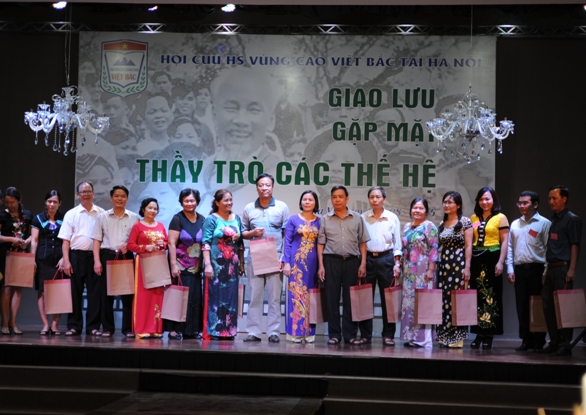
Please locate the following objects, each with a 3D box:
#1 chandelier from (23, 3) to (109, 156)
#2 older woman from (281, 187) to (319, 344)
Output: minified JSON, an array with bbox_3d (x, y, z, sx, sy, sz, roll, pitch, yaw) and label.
[{"bbox_3d":[-2.398,-1.355,12.100,0.900,1.620,0.900,1,-2,0],"label":"chandelier"},{"bbox_3d":[0.078,0.613,11.880,0.440,1.590,0.330,2,-2,-13],"label":"older woman"}]

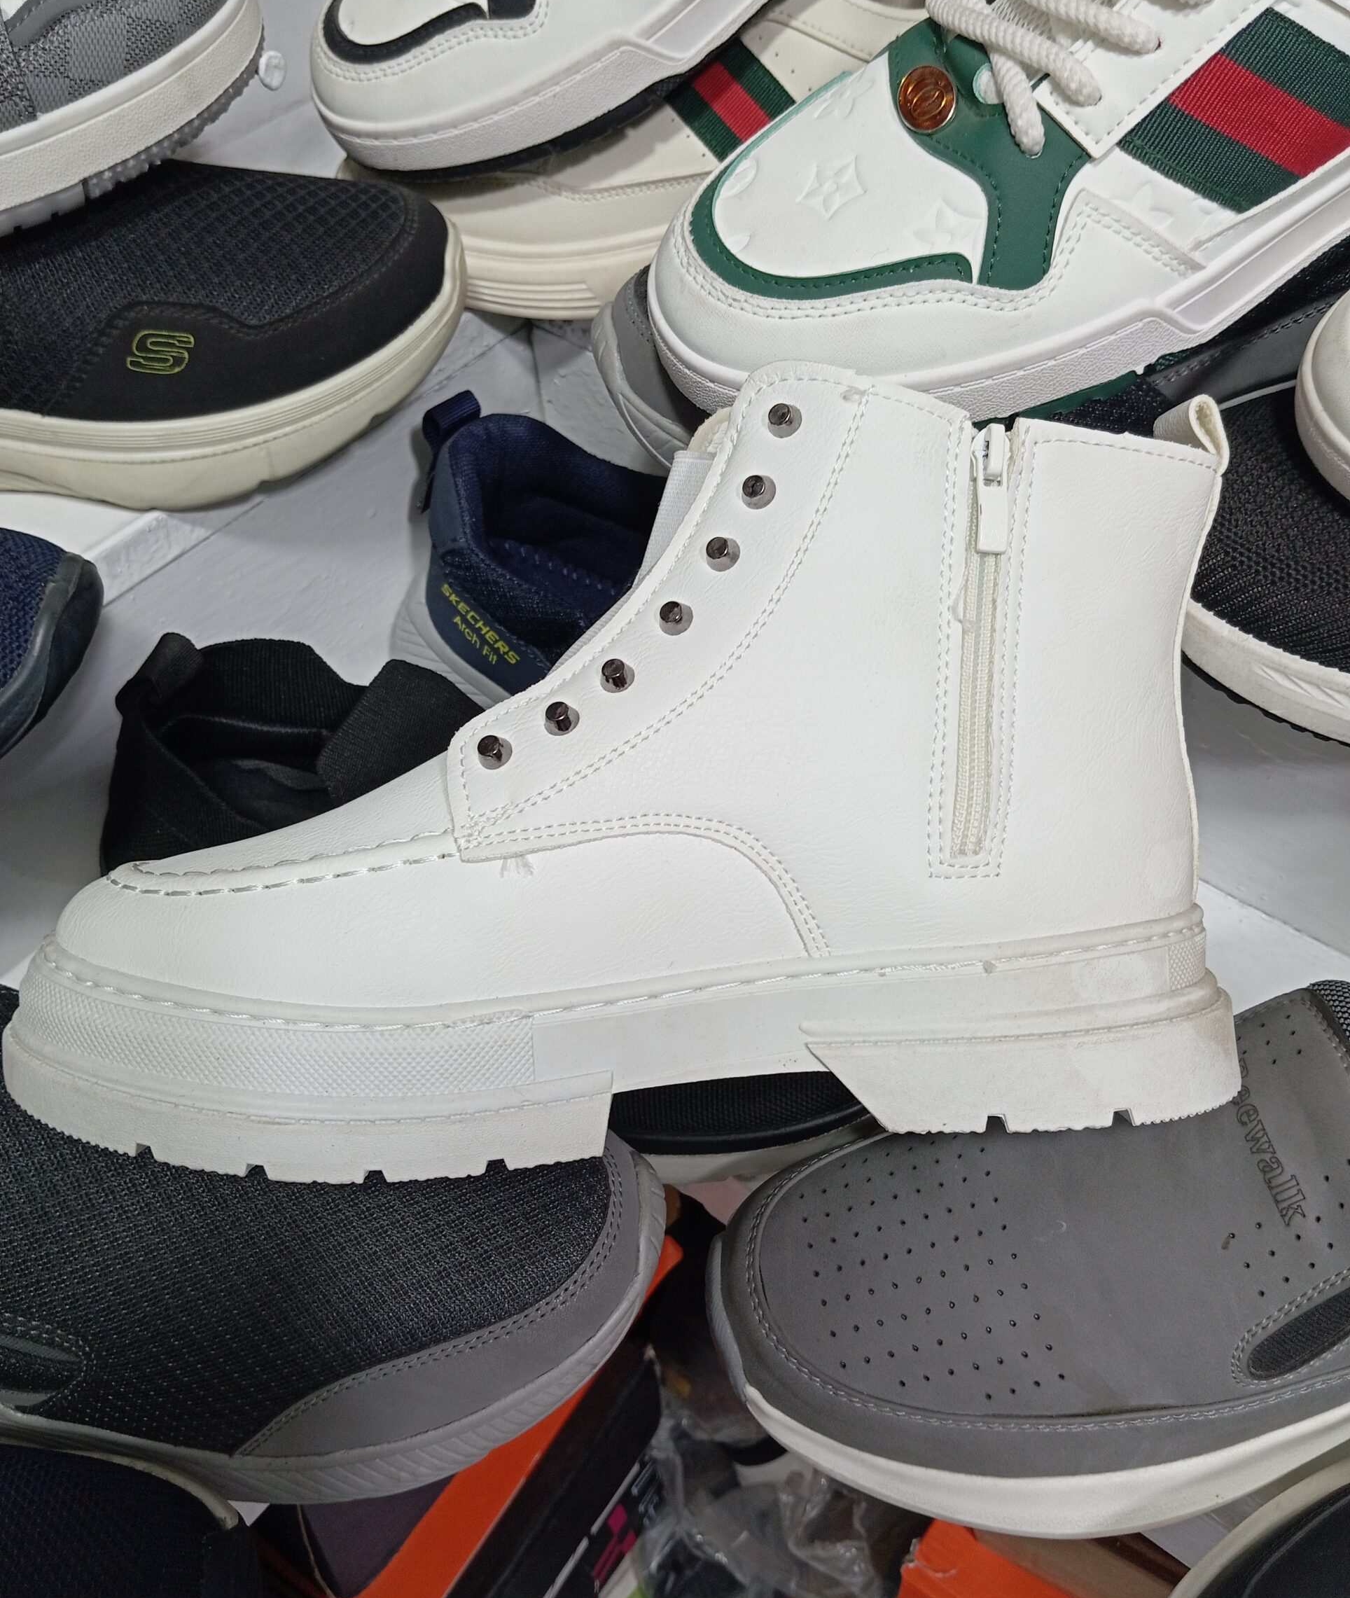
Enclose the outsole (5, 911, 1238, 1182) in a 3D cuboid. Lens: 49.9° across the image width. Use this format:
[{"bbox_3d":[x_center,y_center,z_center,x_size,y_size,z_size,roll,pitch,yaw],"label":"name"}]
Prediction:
[{"bbox_3d":[-0.007,0.046,0.364,0.300,0.051,0.108,-1,10,-3],"label":"outsole"}]

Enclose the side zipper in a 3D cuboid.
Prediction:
[{"bbox_3d":[0.068,-0.034,0.322,0.011,0.096,0.008,0,10,-4],"label":"side zipper"}]

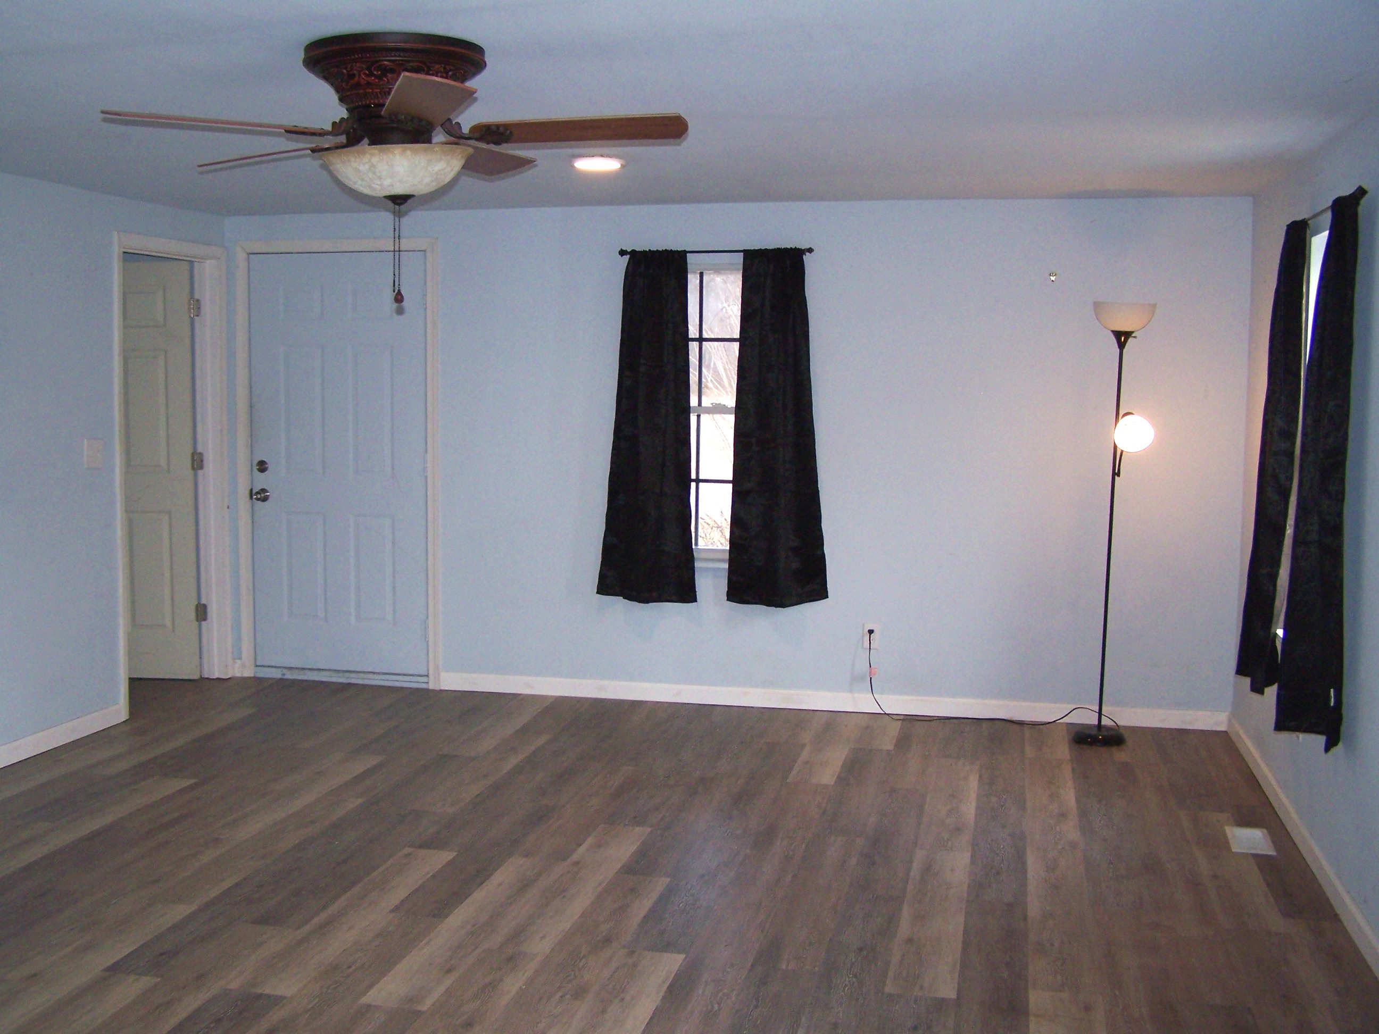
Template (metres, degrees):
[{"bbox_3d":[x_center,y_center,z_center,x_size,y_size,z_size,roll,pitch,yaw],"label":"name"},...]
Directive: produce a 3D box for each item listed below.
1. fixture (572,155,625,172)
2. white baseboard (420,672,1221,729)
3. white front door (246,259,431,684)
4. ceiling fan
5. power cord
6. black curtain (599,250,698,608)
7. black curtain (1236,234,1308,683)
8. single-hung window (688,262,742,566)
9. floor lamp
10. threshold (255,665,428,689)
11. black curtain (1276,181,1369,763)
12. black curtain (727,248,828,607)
[{"bbox_3d":[-0.333,-1.266,5.428,0.184,0.025,0.184,1,6,12],"label":"fixture"},{"bbox_3d":[0.562,0.845,6.955,3.639,0.083,0.016,1,6,12],"label":"white baseboard"},{"bbox_3d":[-1.694,-0.257,7.355,0.913,2.033,0.050,1,6,12],"label":"white front door"},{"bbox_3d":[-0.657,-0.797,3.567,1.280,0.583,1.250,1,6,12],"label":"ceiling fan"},{"bbox_3d":[1.313,0.725,6.660,1.110,0.386,0.220,1,6,12],"label":"power cord"},{"bbox_3d":[-0.194,-0.409,6.923,0.477,1.602,0.110,1,6,12],"label":"black curtain"},{"bbox_3d":[1.976,-0.188,5.094,0.135,1.590,0.580,1,6,12],"label":"black curtain"},{"bbox_3d":[0.142,-0.467,6.953,0.750,1.350,0.100,1,6,12],"label":"single-hung window"},{"bbox_3d":[1.771,0.034,6.300,0.272,1.836,0.260,1,6,12],"label":"floor lamp"},{"bbox_3d":[-1.697,0.792,7.481,0.905,0.068,0.120,1,6,12],"label":"threshold"},{"bbox_3d":[1.803,-0.109,4.296,0.135,1.585,0.560,1,6,12],"label":"black curtain"},{"bbox_3d":[0.406,-0.390,6.795,0.460,1.610,0.110,1,6,12],"label":"black curtain"}]

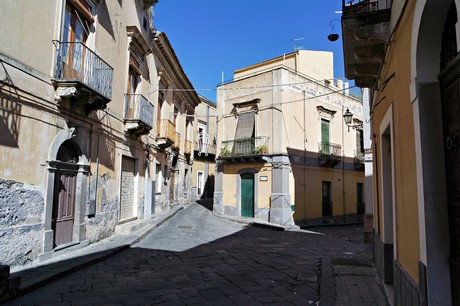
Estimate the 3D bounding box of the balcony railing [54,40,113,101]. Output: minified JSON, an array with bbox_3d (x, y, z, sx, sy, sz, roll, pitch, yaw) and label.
[{"bbox_3d":[-3.876,-2.116,8.199,0.676,0.966,1.817,1,-5,3],"label":"balcony railing"}]

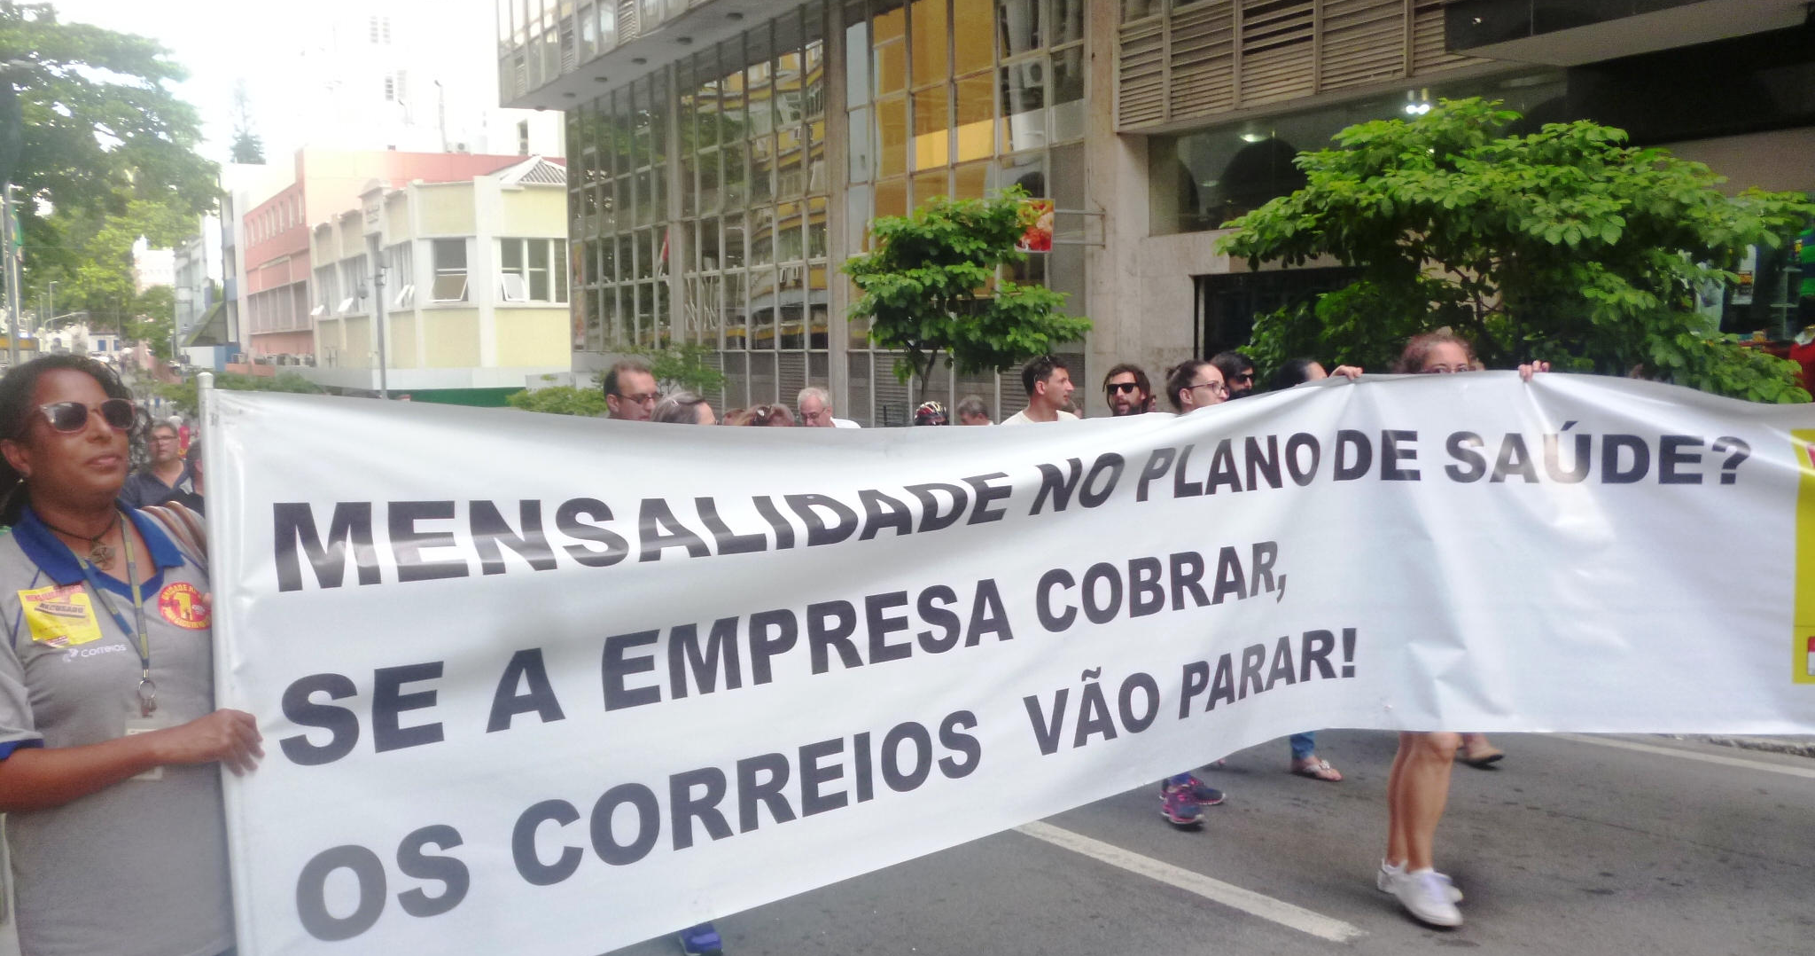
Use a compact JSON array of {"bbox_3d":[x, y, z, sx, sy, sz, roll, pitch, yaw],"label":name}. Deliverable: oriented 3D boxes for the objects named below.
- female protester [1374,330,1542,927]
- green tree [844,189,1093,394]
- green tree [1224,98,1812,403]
[{"bbox_3d":[1.525,0.410,4.180,0.540,1.630,0.440,-2,5,-14],"label":"female protester"},{"bbox_3d":[0.540,-0.710,13.150,2.250,3.650,2.200,-3,5,-30],"label":"green tree"},{"bbox_3d":[3.240,-0.485,7.780,3.100,3.000,2.900,-3,5,-30],"label":"green tree"}]

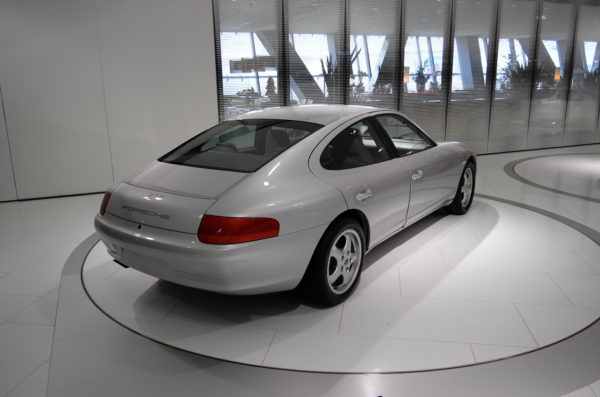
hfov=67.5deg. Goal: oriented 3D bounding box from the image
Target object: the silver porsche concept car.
[{"bbox_3d":[0.375,-0.268,4.585,1.850,1.335,4.640,9,17,35],"label":"silver porsche concept car"}]

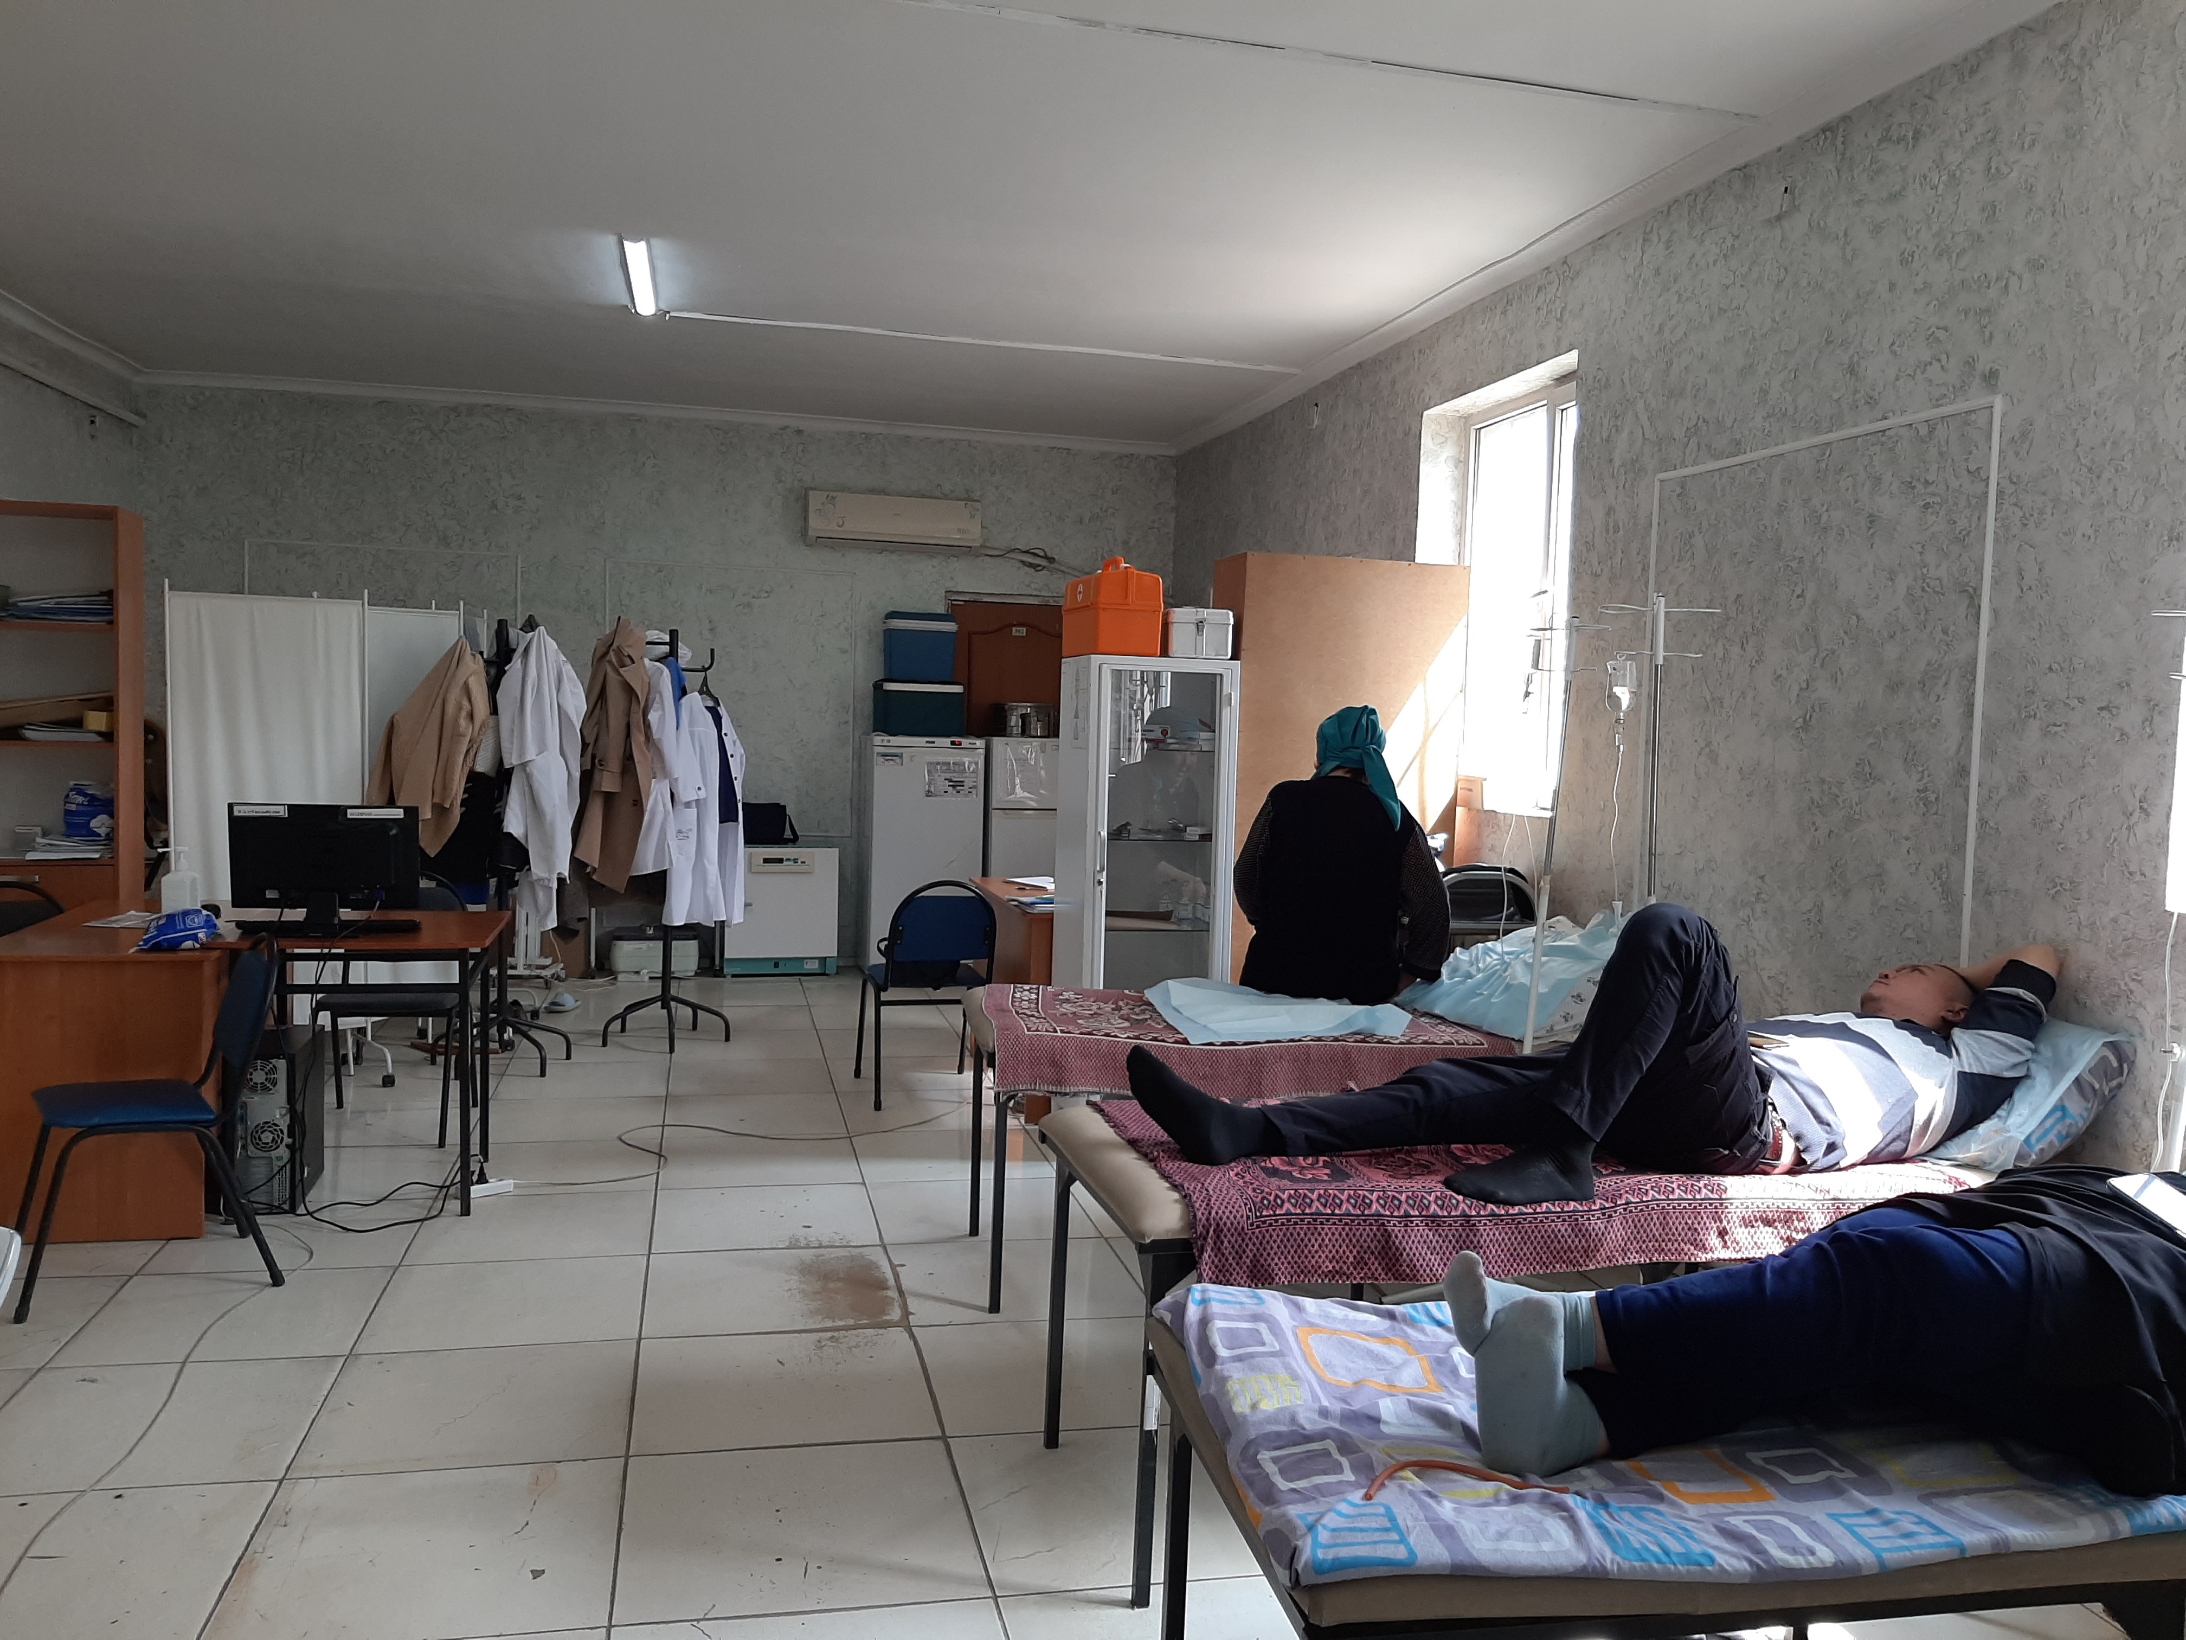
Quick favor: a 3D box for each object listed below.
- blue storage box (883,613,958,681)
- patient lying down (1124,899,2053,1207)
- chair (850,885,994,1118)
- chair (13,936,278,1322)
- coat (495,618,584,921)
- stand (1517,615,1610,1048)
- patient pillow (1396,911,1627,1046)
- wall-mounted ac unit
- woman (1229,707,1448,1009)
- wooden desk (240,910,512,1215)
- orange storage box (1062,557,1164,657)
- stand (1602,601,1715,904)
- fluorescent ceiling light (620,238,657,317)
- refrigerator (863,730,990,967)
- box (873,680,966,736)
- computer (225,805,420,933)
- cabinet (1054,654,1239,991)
[{"bbox_3d":[-0.922,-0.893,8.645,0.375,0.335,0.250,1,4,-13],"label":"blue storage box"},{"bbox_3d":[0.907,0.370,2.955,1.700,0.460,0.540,1,3,-13],"label":"patient lying down"},{"bbox_3d":[-0.628,0.616,6.166,0.460,0.820,0.560,1,3,-17],"label":"chair"},{"bbox_3d":[-2.335,0.709,4.034,0.560,0.830,0.490,-1,4,-34],"label":"chair"},{"bbox_3d":[-2.154,-0.176,6.383,0.330,1.150,0.250,0,4,-19],"label":"coat"},{"bbox_3d":[1.062,0.376,3.957,0.440,1.710,0.440,1,4,-13],"label":"stand"},{"bbox_3d":[1.259,0.410,4.561,0.520,0.240,0.650,1,4,-13],"label":"patient pillow"},{"bbox_3d":[-1.064,-1.577,8.812,0.910,0.290,0.210,1,4,-13],"label":"wall-mounted ac unit"},{"bbox_3d":[0.715,0.339,4.872,0.570,1.320,0.600,1,3,-3],"label":"woman"},{"bbox_3d":[-2.112,0.698,4.795,0.710,0.770,0.770,1,4,-13],"label":"wooden desk"},{"bbox_3d":[0.065,-0.693,5.499,0.225,0.310,0.385,1,3,-17],"label":"orange storage box"},{"bbox_3d":[1.284,0.360,3.843,0.440,1.770,0.440,1,4,-13],"label":"stand"},{"bbox_3d":[-1.680,-2.015,6.095,0.110,0.075,1.100,1,3,-13],"label":"fluorescent ceiling light"},{"bbox_3d":[-0.912,0.216,8.745,0.590,1.310,0.600,1,4,-13],"label":"refrigerator"},{"bbox_3d":[-0.946,-0.591,8.937,0.455,0.290,0.310,1,3,-15],"label":"box"},{"bbox_3d":[-2.182,0.138,4.668,0.500,0.365,0.190,1,4,-13],"label":"computer"},{"bbox_3d":[0.165,0.273,5.557,0.505,1.620,0.380,1,3,-16],"label":"cabinet"}]

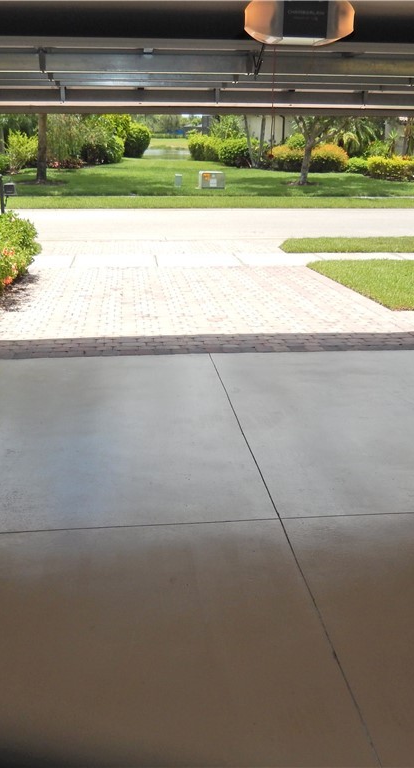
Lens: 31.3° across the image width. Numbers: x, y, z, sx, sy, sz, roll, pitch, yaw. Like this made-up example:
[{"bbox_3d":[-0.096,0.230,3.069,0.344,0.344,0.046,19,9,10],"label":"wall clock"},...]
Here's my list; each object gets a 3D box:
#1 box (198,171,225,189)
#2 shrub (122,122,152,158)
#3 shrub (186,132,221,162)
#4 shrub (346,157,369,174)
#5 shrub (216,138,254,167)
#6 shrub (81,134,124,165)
[{"bbox_3d":[0.195,-8.110,29.356,0.920,0.740,0.780,-3,19,-11],"label":"box"},{"bbox_3d":[-4.848,-16.510,50.141,2.170,2.440,2.280,-2,19,-6],"label":"shrub"},{"bbox_3d":[-0.099,-15.631,48.875,2.640,1.980,2.640,-2,19,-6],"label":"shrub"},{"bbox_3d":[7.835,-11.400,38.496,1.460,0.990,1.380,-2,19,-6],"label":"shrub"},{"bbox_3d":[1.673,-13.587,43.402,2.350,1.760,2.230,-2,19,-6],"label":"shrub"},{"bbox_3d":[-6.066,-13.484,42.521,2.530,1.730,2.280,-2,19,-6],"label":"shrub"}]

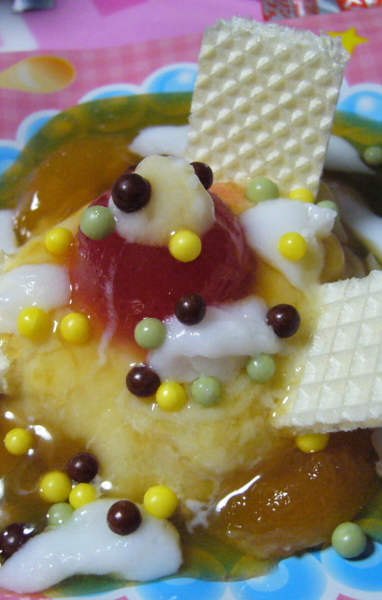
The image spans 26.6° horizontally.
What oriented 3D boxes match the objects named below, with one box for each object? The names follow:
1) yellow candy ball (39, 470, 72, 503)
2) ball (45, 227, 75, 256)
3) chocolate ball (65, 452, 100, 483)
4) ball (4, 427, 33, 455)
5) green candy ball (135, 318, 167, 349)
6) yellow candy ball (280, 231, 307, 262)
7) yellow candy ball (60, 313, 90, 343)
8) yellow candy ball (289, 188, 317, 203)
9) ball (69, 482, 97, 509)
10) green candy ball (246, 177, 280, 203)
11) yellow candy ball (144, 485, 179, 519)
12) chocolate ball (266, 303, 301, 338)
[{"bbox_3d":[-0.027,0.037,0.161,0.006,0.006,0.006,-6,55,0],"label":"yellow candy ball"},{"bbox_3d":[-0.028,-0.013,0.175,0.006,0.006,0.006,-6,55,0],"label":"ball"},{"bbox_3d":[-0.017,0.027,0.129,0.005,0.005,0.005,-1,61,2],"label":"chocolate ball"},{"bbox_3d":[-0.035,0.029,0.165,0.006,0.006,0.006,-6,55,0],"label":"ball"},{"bbox_3d":[-0.006,0.005,0.121,0.005,0.005,0.005,-1,61,2],"label":"green candy ball"},{"bbox_3d":[0.017,-0.009,0.132,0.005,0.005,0.005,0,61,3],"label":"yellow candy ball"},{"bbox_3d":[-0.018,0.004,0.123,0.005,0.005,0.005,-1,61,2],"label":"yellow candy ball"},{"bbox_3d":[0.019,-0.017,0.136,0.004,0.004,0.004,0,61,3],"label":"yellow candy ball"},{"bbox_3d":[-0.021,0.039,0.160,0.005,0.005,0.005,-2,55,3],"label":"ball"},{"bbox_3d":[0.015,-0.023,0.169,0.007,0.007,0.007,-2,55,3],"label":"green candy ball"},{"bbox_3d":[-0.005,0.031,0.126,0.005,0.005,0.005,-1,61,2],"label":"yellow candy ball"},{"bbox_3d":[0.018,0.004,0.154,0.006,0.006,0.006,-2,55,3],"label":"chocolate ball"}]

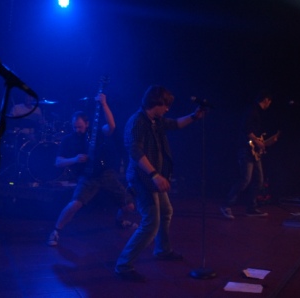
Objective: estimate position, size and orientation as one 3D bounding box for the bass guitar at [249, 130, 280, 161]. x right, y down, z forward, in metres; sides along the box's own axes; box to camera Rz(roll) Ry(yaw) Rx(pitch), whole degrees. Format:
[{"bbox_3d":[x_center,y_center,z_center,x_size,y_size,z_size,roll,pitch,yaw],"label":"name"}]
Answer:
[{"bbox_3d":[1.670,-0.120,7.460,0.080,0.330,1.000,0,15,36],"label":"bass guitar"}]

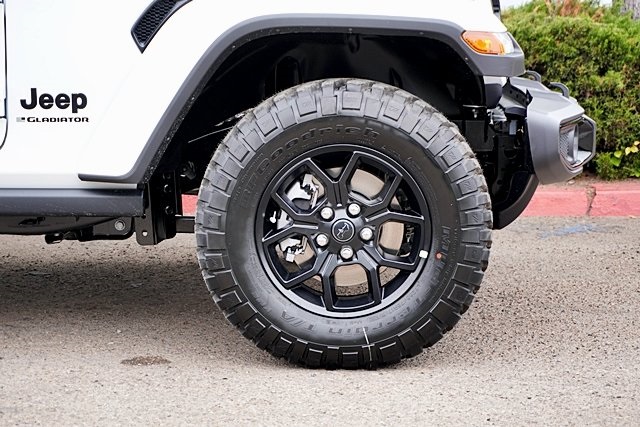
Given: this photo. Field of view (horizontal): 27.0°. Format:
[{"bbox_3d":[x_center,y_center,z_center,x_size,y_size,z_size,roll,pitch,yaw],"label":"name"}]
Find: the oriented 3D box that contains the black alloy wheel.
[{"bbox_3d":[0.066,0.023,3.661,0.812,0.784,0.255,0,8,2],"label":"black alloy wheel"}]

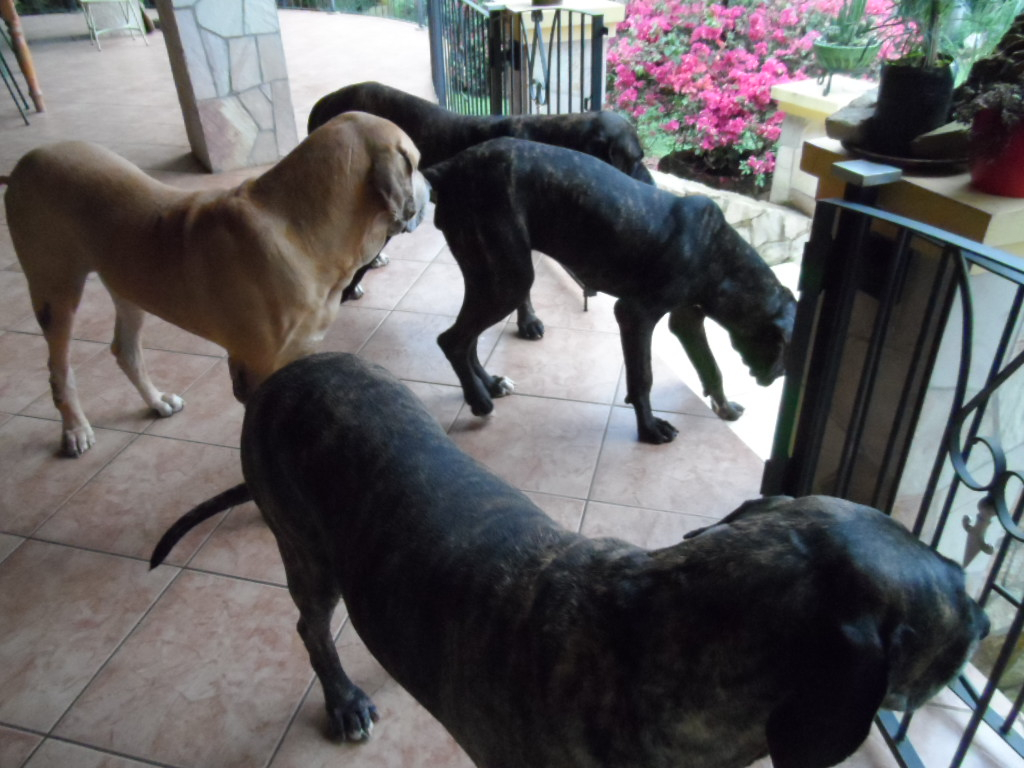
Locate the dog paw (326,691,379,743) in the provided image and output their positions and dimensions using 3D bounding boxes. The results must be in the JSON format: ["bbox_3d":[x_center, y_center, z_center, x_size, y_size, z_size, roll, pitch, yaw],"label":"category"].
[{"bbox_3d":[-0.272,0.567,1.215,0.078,0.053,0.094,-21,39,-25],"label":"dog paw"}]

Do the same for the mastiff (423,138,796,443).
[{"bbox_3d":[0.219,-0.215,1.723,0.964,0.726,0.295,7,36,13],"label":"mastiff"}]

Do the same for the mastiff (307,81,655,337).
[{"bbox_3d":[-0.123,-0.597,2.314,1.168,0.705,0.328,10,37,17],"label":"mastiff"}]

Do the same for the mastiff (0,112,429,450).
[{"bbox_3d":[-0.694,-0.203,1.669,1.054,0.832,0.320,4,35,9],"label":"mastiff"}]

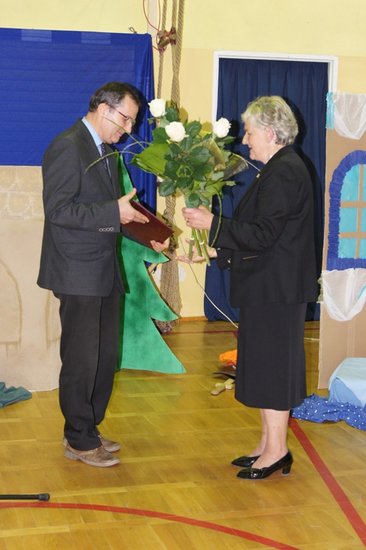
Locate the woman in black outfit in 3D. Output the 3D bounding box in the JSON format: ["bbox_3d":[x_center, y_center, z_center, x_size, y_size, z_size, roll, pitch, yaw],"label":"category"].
[{"bbox_3d":[0.310,0.062,4.506,0.570,1.670,0.500,0,9,-12],"label":"woman in black outfit"}]

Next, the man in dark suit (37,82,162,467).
[{"bbox_3d":[-0.373,-0.002,4.625,0.540,1.725,0.520,4,9,14],"label":"man in dark suit"}]

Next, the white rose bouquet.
[{"bbox_3d":[0.032,-0.408,4.420,0.460,0.660,0.380,-4,9,1],"label":"white rose bouquet"}]

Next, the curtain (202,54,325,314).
[{"bbox_3d":[0.682,-0.630,7.938,1.000,2.030,0.140,-1,9,-16],"label":"curtain"}]

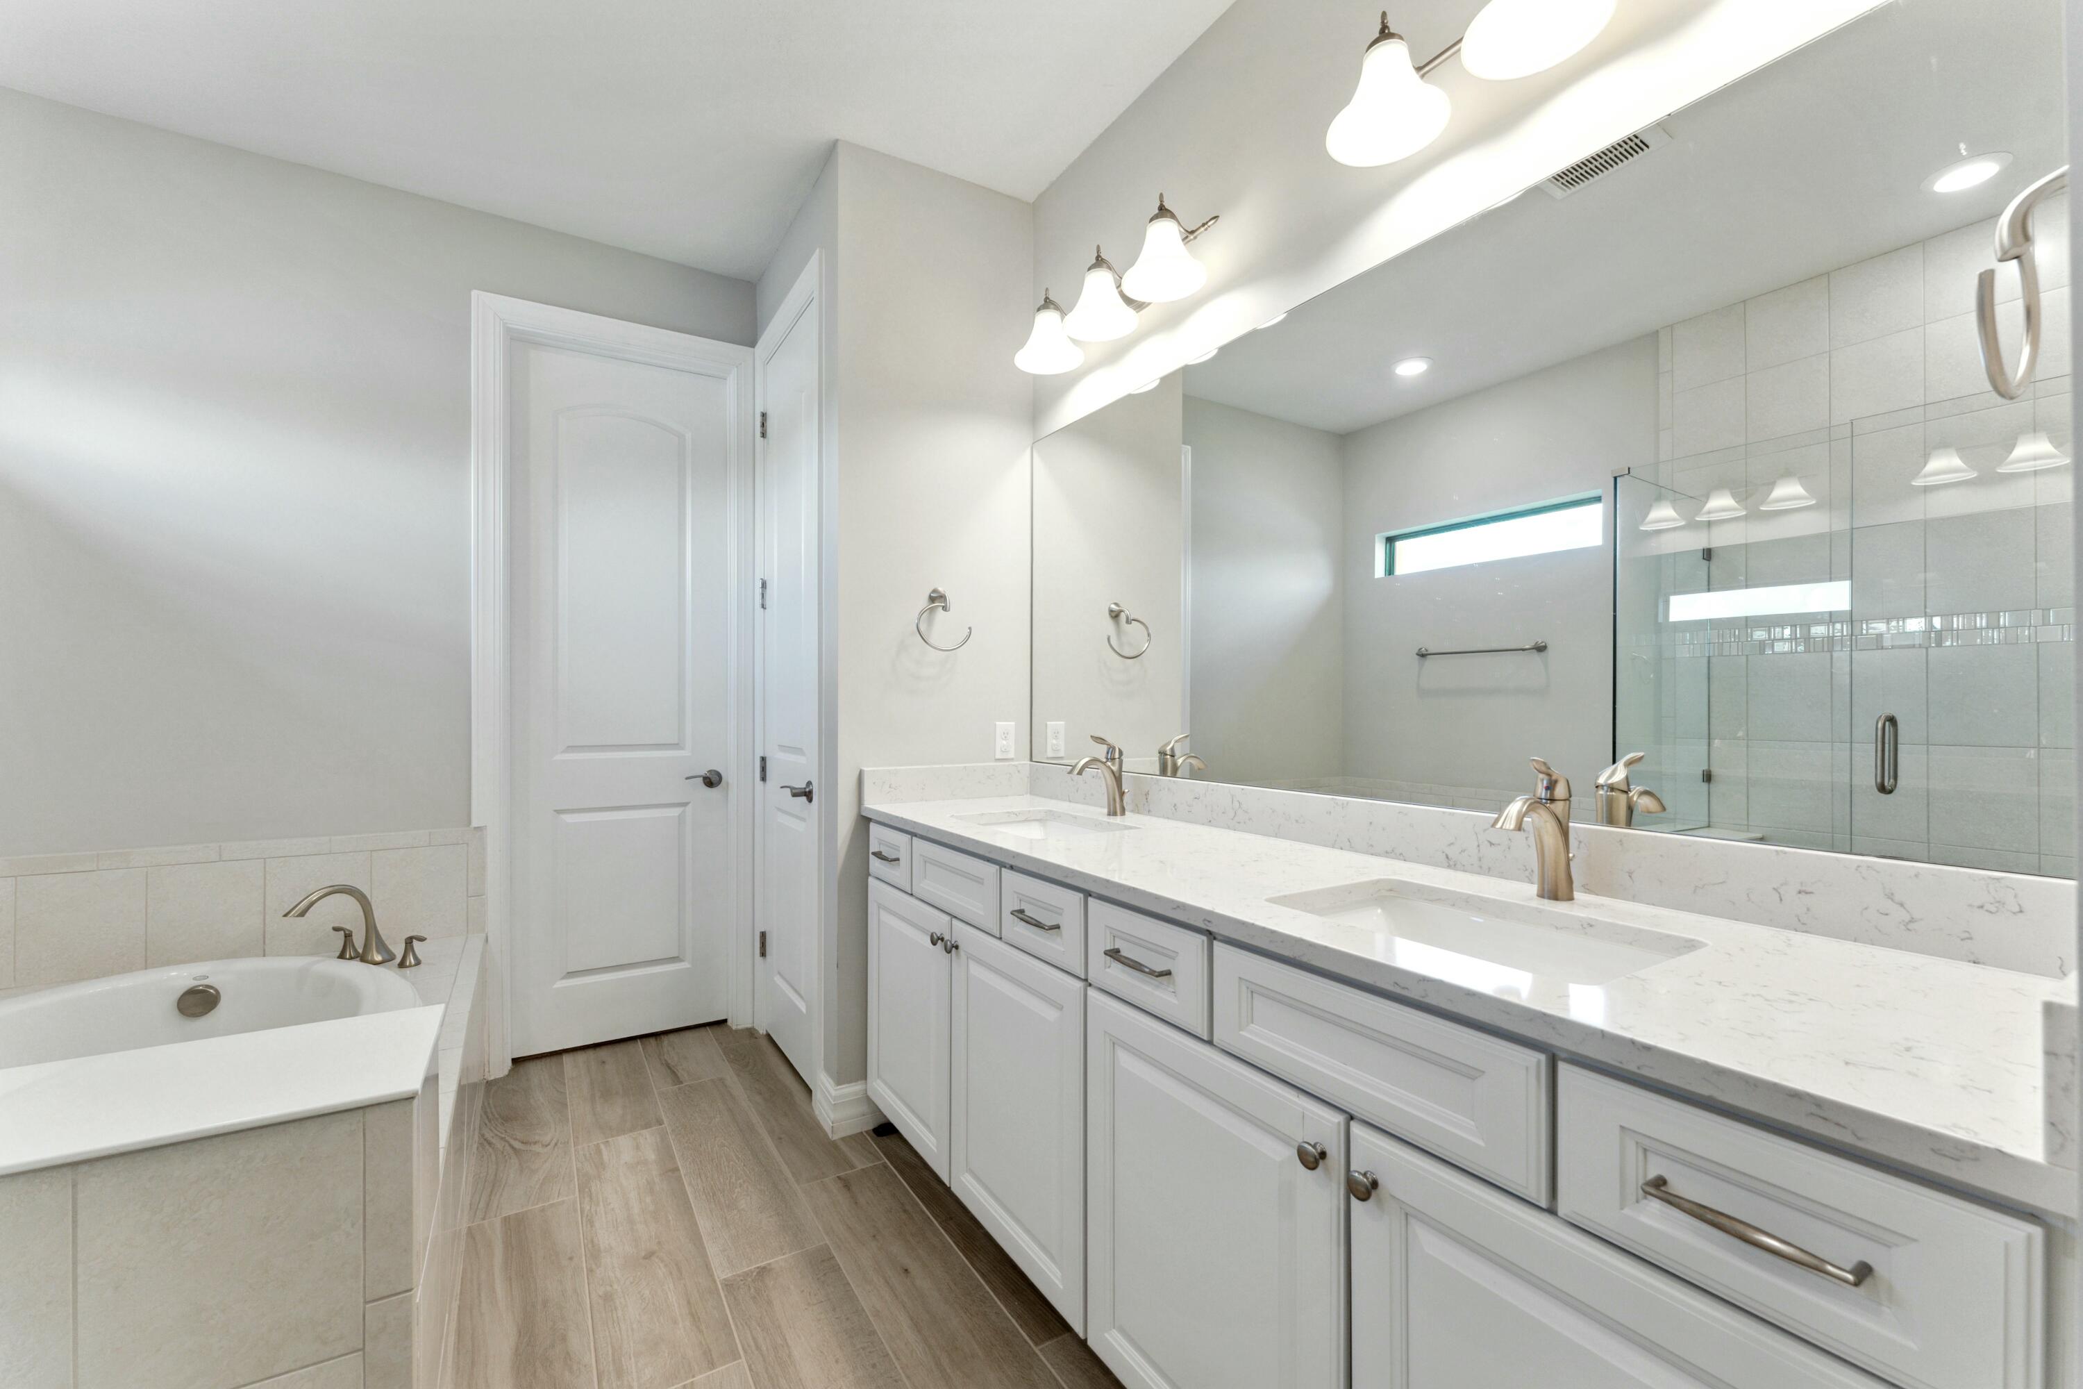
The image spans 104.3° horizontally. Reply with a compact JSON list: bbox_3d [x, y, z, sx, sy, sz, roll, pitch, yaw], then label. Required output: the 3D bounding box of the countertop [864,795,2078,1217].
[{"bbox_3d":[0.308,0.322,1.546,0.568,0.029,2.137,0,-1,-32],"label":"countertop"}]

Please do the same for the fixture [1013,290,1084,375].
[{"bbox_3d":[0.030,-1.041,2.280,0.212,0.207,0.196,0,-1,0],"label":"fixture"}]

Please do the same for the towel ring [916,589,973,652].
[{"bbox_3d":[-0.296,-0.220,2.392,0.180,0.197,0.078,0,-1,-32],"label":"towel ring"}]

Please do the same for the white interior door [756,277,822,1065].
[{"bbox_3d":[-0.835,-0.001,2.709,0.045,2.430,0.610,0,-1,-32],"label":"white interior door"}]

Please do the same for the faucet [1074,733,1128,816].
[{"bbox_3d":[0.148,0.210,2.090,0.170,0.210,0.050,0,-1,-32],"label":"faucet"}]

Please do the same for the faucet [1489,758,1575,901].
[{"bbox_3d":[0.723,0.198,1.183,0.170,0.210,0.050,0,-1,-32],"label":"faucet"}]

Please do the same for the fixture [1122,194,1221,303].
[{"bbox_3d":[0.293,-1.047,1.863,0.212,0.207,0.200,0,-1,-32],"label":"fixture"}]

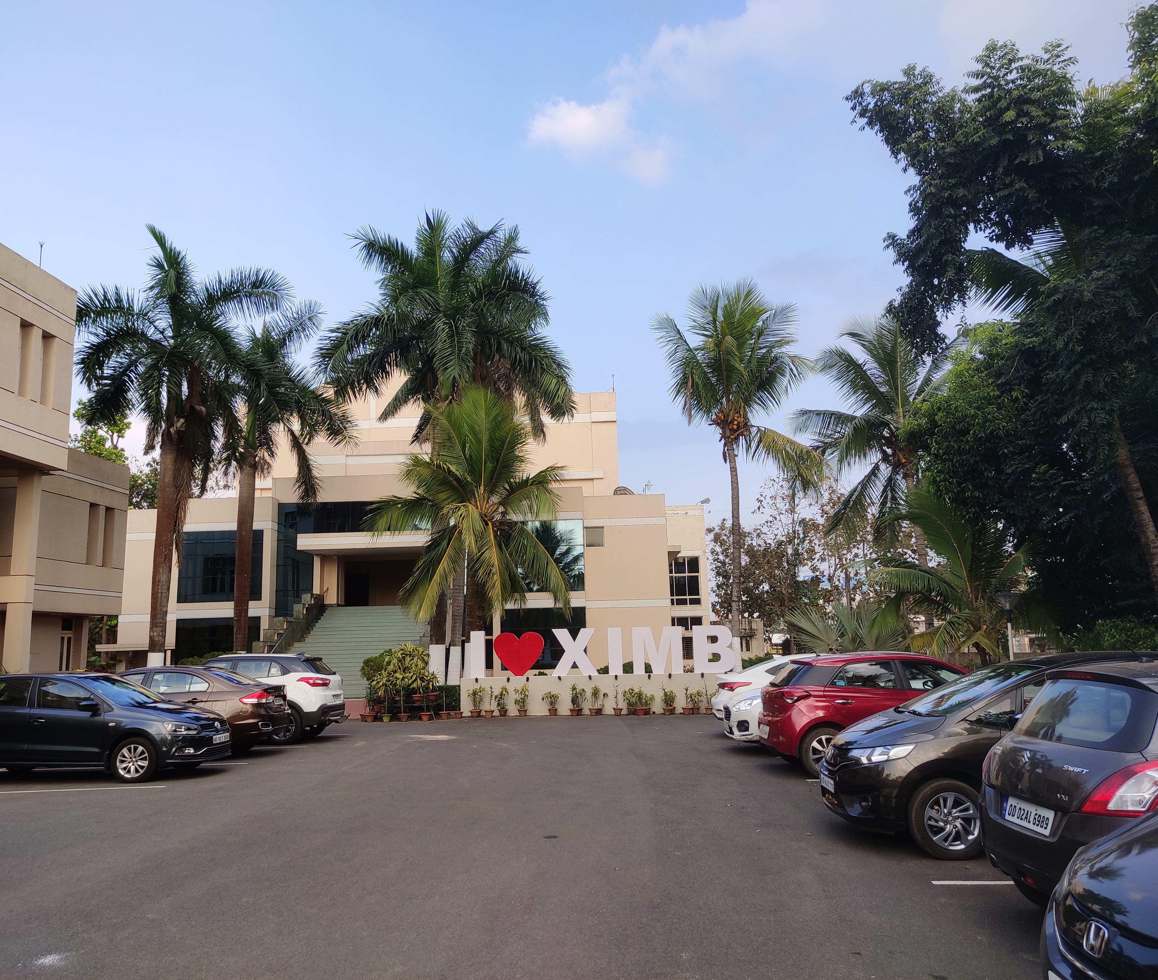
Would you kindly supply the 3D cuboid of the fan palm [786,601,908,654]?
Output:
[{"bbox_3d":[6.482,3.958,22.636,2.970,2.590,3.000,-1,-9,0],"label":"fan palm"}]

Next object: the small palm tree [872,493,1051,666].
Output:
[{"bbox_3d":[9.135,2.585,22.289,4.400,5.270,4.300,-2,-10,4],"label":"small palm tree"}]

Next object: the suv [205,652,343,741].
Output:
[{"bbox_3d":[-6.863,4.202,19.002,4.270,1.650,1.780,-2,-10,4],"label":"suv"}]

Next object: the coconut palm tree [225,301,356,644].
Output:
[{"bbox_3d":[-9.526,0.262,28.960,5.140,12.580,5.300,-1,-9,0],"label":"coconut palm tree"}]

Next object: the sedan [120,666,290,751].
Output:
[{"bbox_3d":[-7.216,3.751,15.909,4.490,1.485,1.730,-2,-9,2],"label":"sedan"}]

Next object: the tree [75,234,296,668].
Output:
[{"bbox_3d":[-10.381,-0.696,24.458,5.700,13.080,5.700,-1,-9,0],"label":"tree"}]

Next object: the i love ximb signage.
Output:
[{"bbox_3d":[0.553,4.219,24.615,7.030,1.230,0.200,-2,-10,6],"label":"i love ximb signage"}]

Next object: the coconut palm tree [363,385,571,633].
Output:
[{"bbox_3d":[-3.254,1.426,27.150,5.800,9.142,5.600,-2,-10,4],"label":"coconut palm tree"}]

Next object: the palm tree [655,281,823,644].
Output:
[{"bbox_3d":[4.973,-0.191,29.170,5.300,13.262,5.300,-2,-10,4],"label":"palm tree"}]

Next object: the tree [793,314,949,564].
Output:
[{"bbox_3d":[8.727,0.321,26.253,5.370,10.820,6.000,-1,-9,0],"label":"tree"}]

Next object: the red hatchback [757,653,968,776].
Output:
[{"bbox_3d":[4.430,2.928,12.565,3.985,1.505,1.740,-2,-9,2],"label":"red hatchback"}]

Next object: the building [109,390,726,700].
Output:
[{"bbox_3d":[-5.206,1.879,38.200,22.000,12.700,17.000,-2,-10,4],"label":"building"}]

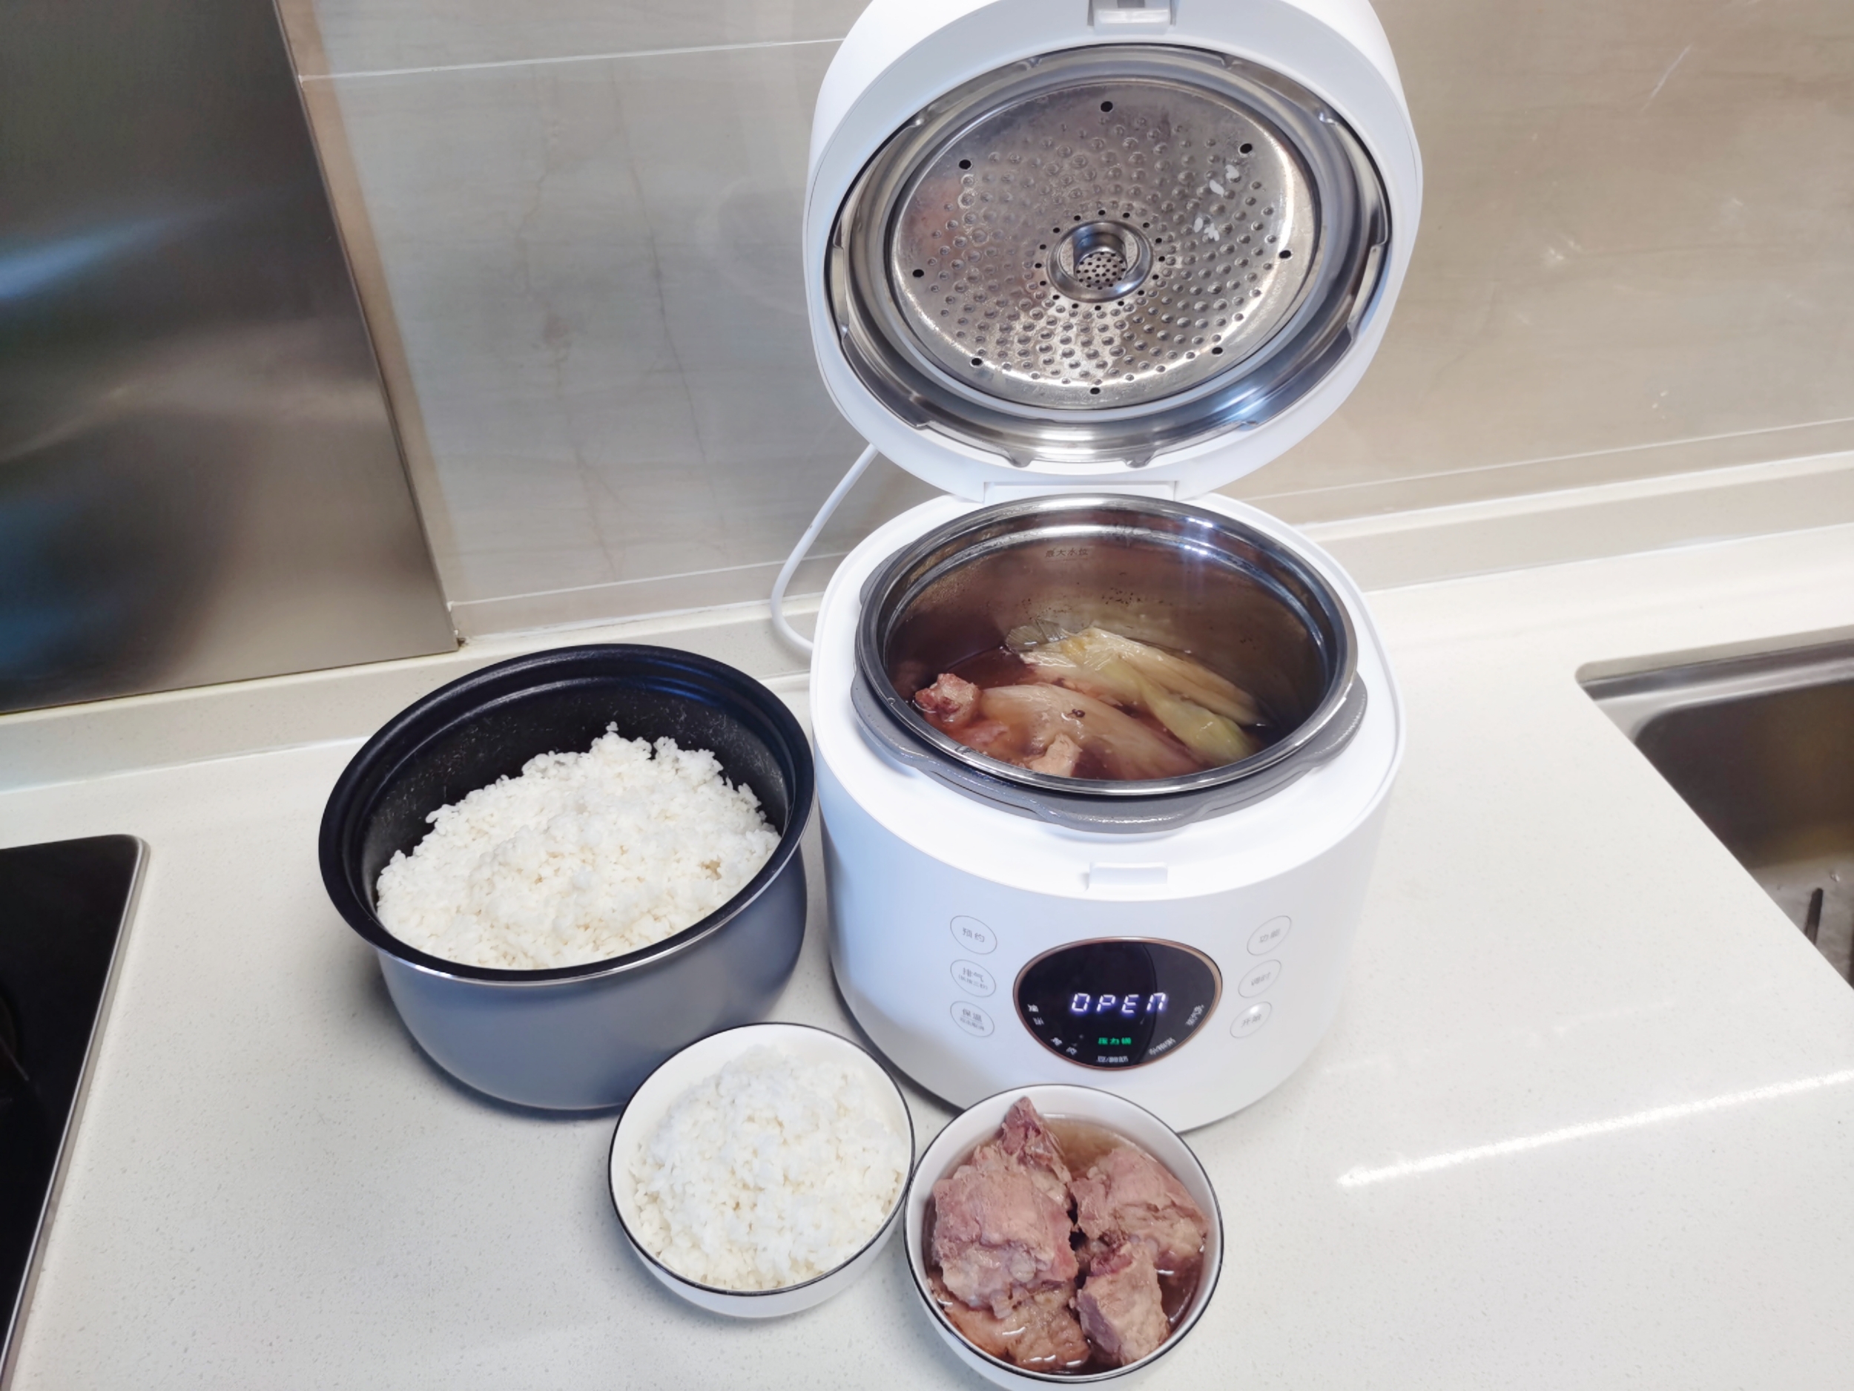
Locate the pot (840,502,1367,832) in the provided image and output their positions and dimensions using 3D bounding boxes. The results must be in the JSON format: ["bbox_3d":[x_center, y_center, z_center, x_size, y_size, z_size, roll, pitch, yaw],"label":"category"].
[{"bbox_3d":[0.080,0.019,0.688,0.225,0.132,0.225,0,40,0],"label":"pot"}]

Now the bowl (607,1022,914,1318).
[{"bbox_3d":[-0.069,0.213,0.621,0.124,0.063,0.124,0,40,0],"label":"bowl"}]

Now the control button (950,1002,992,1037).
[{"bbox_3d":[0.020,0.142,0.634,0.021,0.021,0.003,18,43,20],"label":"control button"}]

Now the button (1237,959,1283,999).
[{"bbox_3d":[0.142,0.121,0.617,0.021,0.021,0.003,-18,43,-20],"label":"button"}]

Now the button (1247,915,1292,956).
[{"bbox_3d":[0.142,0.099,0.599,0.021,0.021,0.003,-18,43,-20],"label":"button"}]

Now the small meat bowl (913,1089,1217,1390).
[{"bbox_3d":[0.054,0.231,0.591,0.124,0.063,0.124,0,40,0],"label":"small meat bowl"}]

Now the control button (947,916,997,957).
[{"bbox_3d":[0.020,0.099,0.599,0.021,0.021,0.003,18,43,20],"label":"control button"}]

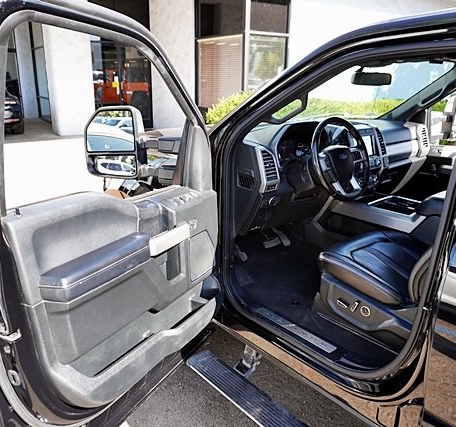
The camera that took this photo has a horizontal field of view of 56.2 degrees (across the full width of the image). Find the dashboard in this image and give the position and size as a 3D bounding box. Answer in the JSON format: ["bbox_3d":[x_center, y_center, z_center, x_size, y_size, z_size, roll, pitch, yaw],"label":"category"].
[{"bbox_3d":[0.595,-0.281,2.449,1.560,0.500,0.520,-13,22,-39],"label":"dashboard"}]

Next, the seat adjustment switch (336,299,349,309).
[{"bbox_3d":[0.457,0.358,1.698,0.020,0.022,0.053,-13,22,-39],"label":"seat adjustment switch"}]

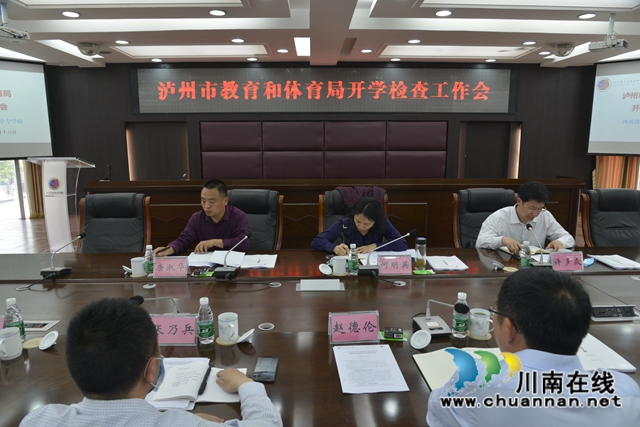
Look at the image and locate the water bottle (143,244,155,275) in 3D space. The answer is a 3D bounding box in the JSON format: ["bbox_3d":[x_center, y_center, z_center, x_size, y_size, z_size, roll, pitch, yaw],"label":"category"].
[{"bbox_3d":[-1.024,0.276,2.545,0.060,0.175,0.060,0,9,0],"label":"water bottle"}]

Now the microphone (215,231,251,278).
[{"bbox_3d":[-0.509,0.247,2.599,0.147,0.195,0.416,3,10,15],"label":"microphone"}]

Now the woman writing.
[{"bbox_3d":[0.291,0.423,3.215,0.643,1.131,0.724,0,10,0],"label":"woman writing"}]

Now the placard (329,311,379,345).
[{"bbox_3d":[0.134,0.442,1.691,0.190,0.110,0.086,-1,9,-8],"label":"placard"}]

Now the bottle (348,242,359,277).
[{"bbox_3d":[0.198,0.272,2.506,0.060,0.178,0.060,0,10,0],"label":"bottle"}]

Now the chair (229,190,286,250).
[{"bbox_3d":[-0.607,0.408,3.473,0.630,1.130,0.680,0,9,-2],"label":"chair"}]

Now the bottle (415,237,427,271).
[{"bbox_3d":[0.617,0.248,2.598,0.063,0.196,0.063,0,10,0],"label":"bottle"}]

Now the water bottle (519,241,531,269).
[{"bbox_3d":[1.244,0.259,2.585,0.060,0.178,0.060,0,10,0],"label":"water bottle"}]

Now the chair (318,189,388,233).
[{"bbox_3d":[0.295,0.408,3.473,0.630,1.130,0.680,0,9,-2],"label":"chair"}]

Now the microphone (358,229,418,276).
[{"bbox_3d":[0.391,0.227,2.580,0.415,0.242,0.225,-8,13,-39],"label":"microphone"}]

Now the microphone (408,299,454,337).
[{"bbox_3d":[0.462,0.405,1.667,0.135,0.190,0.300,-1,9,-7],"label":"microphone"}]

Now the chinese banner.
[{"bbox_3d":[0.075,-2.097,7.310,6.380,0.760,0.100,0,9,0],"label":"chinese banner"}]

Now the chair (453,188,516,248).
[{"bbox_3d":[1.448,0.408,3.473,0.630,1.130,0.680,0,9,-2],"label":"chair"}]

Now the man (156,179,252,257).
[{"bbox_3d":[-0.840,0.356,3.354,0.660,1.270,0.780,2,9,12],"label":"man"}]

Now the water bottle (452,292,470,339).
[{"bbox_3d":[0.568,0.406,1.709,0.060,0.175,0.060,0,9,0],"label":"water bottle"}]

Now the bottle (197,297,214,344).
[{"bbox_3d":[-0.446,0.418,1.666,0.060,0.178,0.060,0,10,0],"label":"bottle"}]

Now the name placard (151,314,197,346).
[{"bbox_3d":[-0.562,0.446,1.664,0.190,0.110,0.086,0,9,-1],"label":"name placard"}]

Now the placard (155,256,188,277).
[{"bbox_3d":[-0.861,0.309,2.486,0.195,0.113,0.080,0,10,0],"label":"placard"}]

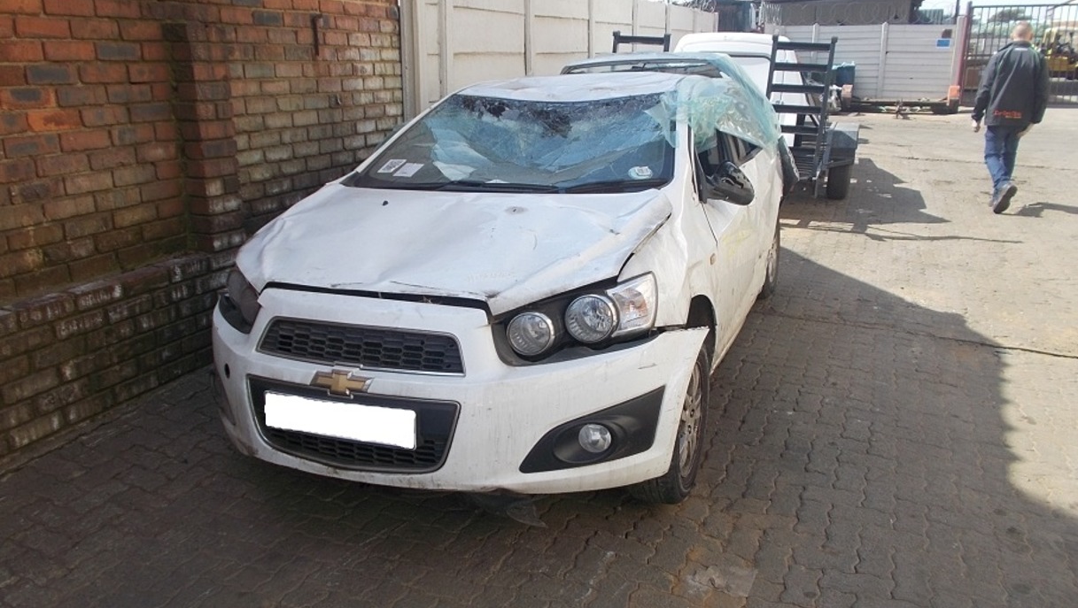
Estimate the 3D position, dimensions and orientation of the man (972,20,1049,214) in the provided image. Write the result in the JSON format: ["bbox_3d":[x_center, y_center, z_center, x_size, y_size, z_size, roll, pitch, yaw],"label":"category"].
[{"bbox_3d":[4.571,-1.817,7.896,0.620,1.770,0.560,8,19,25],"label":"man"}]

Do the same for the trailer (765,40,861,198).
[{"bbox_3d":[2.364,-2.066,9.005,2.250,1.620,4.900,6,18,20],"label":"trailer"}]

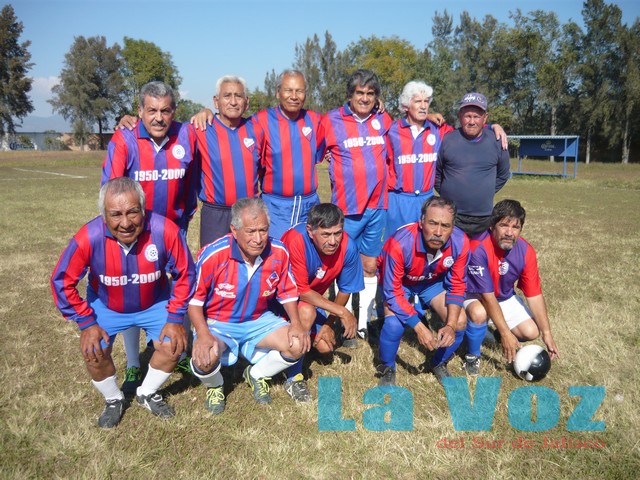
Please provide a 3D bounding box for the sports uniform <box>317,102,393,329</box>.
[{"bbox_3d":[0.239,-0.105,4.002,0.520,1.450,0.340,-2,9,-12],"label":"sports uniform"}]

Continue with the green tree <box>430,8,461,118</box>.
[{"bbox_3d":[9.335,-11.574,45.747,3.000,11.100,3.000,0,9,0],"label":"green tree"}]

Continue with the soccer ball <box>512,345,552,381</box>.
[{"bbox_3d":[1.201,0.696,3.463,0.213,0.213,0.213,0,9,0],"label":"soccer ball"}]

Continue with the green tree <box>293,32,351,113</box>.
[{"bbox_3d":[0.132,-12.787,53.654,5.000,11.000,5.000,0,9,0],"label":"green tree"}]

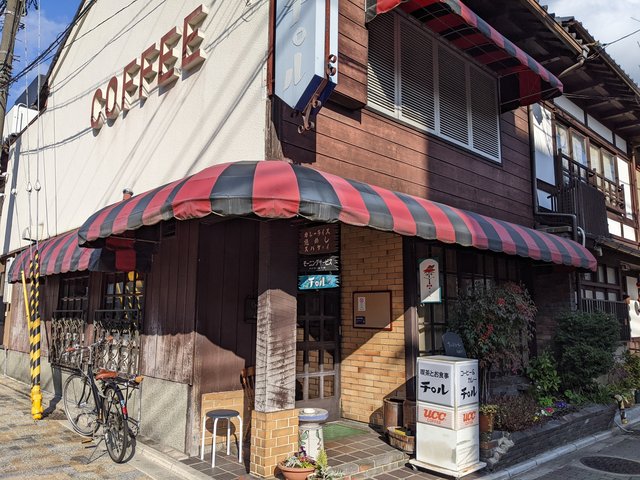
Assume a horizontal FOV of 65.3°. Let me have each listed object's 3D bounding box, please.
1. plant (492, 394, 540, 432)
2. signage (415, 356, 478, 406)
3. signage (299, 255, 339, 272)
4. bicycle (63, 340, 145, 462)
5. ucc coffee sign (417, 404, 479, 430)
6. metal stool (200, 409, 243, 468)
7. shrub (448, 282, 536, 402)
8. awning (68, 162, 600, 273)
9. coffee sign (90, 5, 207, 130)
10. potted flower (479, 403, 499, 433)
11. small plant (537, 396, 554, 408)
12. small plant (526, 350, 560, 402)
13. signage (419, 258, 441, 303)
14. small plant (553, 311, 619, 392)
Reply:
[{"bbox_3d":[2.010,1.750,5.240,0.490,0.320,0.400,8,-11,-43],"label":"plant"},{"bbox_3d":[1.097,1.222,4.350,0.350,0.354,0.400,8,-11,-43],"label":"signage"},{"bbox_3d":[-0.024,0.208,4.130,0.030,0.135,0.500,9,-12,-42],"label":"signage"},{"bbox_3d":[-2.196,1.519,4.919,0.560,1.040,1.815,7,-11,-38],"label":"bicycle"},{"bbox_3d":[1.095,1.488,4.311,0.350,0.185,0.400,8,-11,-43],"label":"ucc coffee sign"},{"bbox_3d":[-0.885,1.783,4.515,0.315,0.424,0.315,1,-8,0],"label":"metal stool"},{"bbox_3d":[1.973,1.201,5.807,1.020,1.420,0.920,8,-11,-43],"label":"shrub"},{"bbox_3d":[0.728,-0.113,5.788,5.756,0.713,2.567,9,-12,-42],"label":"awning"},{"bbox_3d":[-2.459,-2.177,6.826,0.090,0.644,3.341,9,-12,-43],"label":"coffee sign"},{"bbox_3d":[1.642,1.756,4.910,0.210,0.265,0.210,9,-12,-42],"label":"potted flower"},{"bbox_3d":[2.832,2.041,6.270,0.210,0.150,0.190,9,-12,-42],"label":"small plant"},{"bbox_3d":[2.791,1.718,6.251,0.450,0.620,0.420,8,-11,-43],"label":"small plant"},{"bbox_3d":[1.189,0.439,5.359,0.060,0.475,0.255,9,-12,-42],"label":"signage"},{"bbox_3d":[3.773,1.585,7.095,0.860,1.120,0.780,9,-12,-42],"label":"small plant"}]

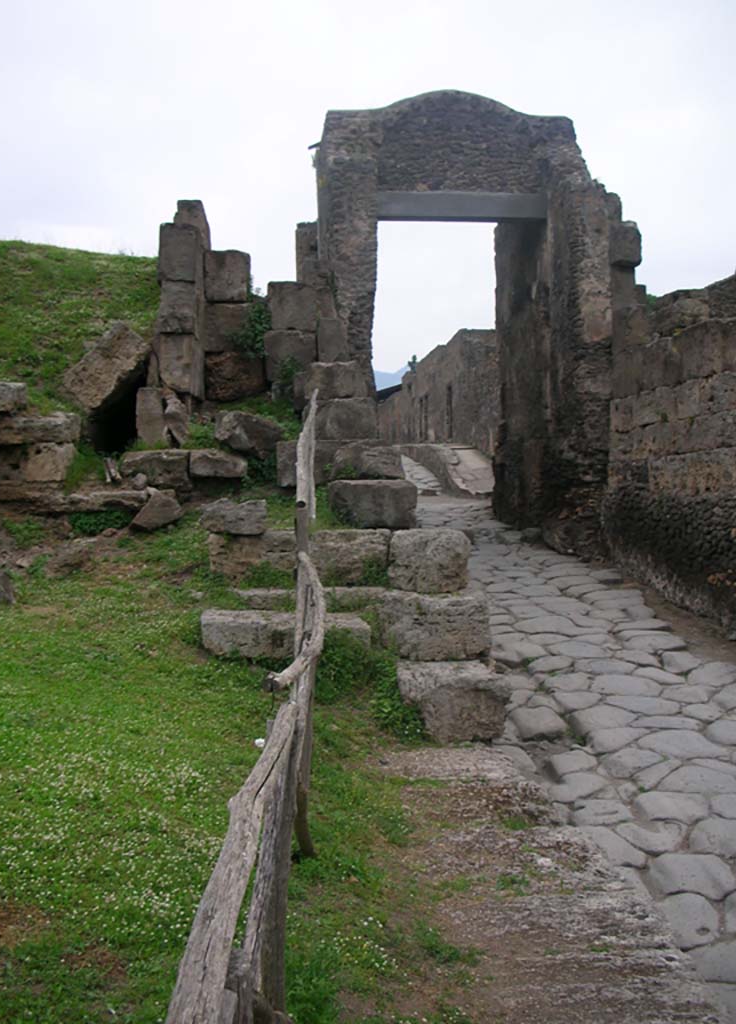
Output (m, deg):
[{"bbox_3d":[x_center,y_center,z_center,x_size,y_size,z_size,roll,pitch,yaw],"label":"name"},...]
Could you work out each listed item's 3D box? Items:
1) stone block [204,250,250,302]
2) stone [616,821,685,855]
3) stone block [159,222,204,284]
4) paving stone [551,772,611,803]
[{"bbox_3d":[-1.942,-3.237,14.500,0.631,0.686,0.600,0,1,-3],"label":"stone block"},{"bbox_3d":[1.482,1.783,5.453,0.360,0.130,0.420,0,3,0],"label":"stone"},{"bbox_3d":[-2.365,-3.216,13.124,0.457,0.717,0.650,0,1,-3],"label":"stone block"},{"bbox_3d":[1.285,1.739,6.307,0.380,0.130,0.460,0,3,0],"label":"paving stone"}]

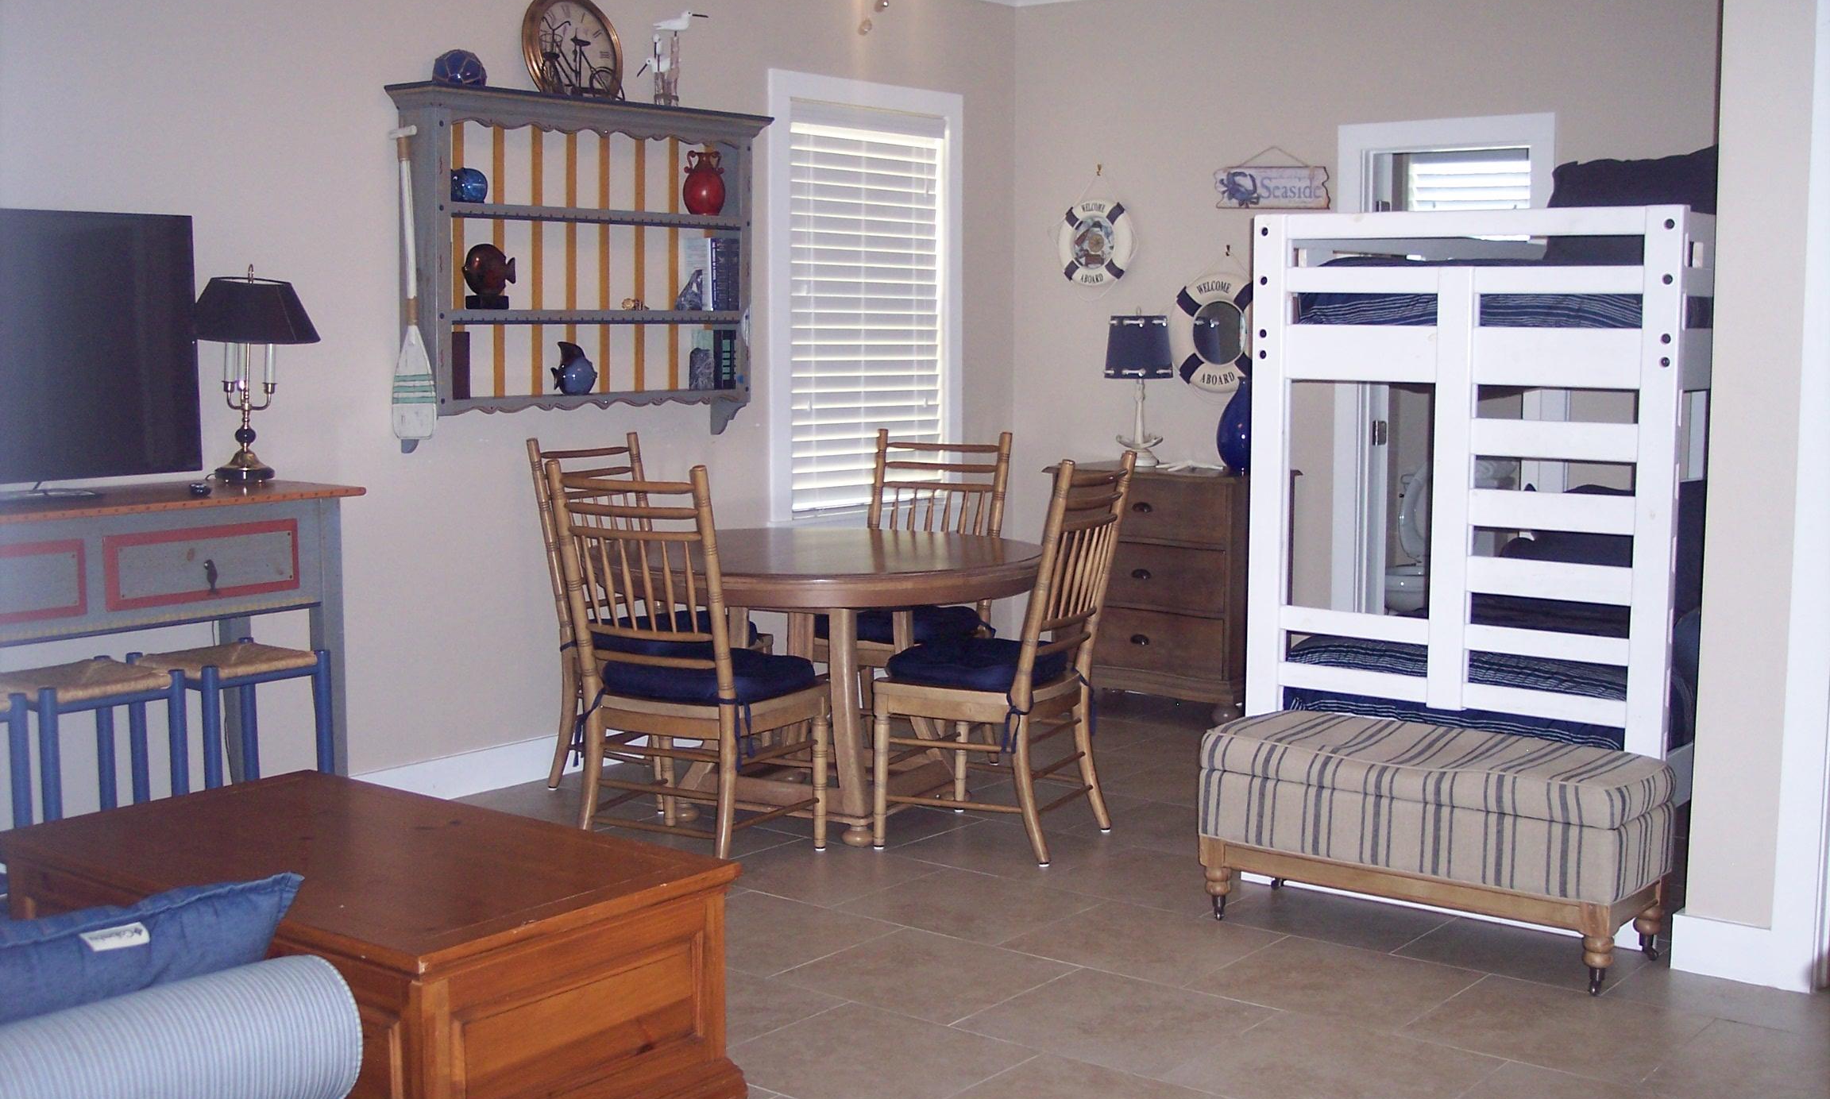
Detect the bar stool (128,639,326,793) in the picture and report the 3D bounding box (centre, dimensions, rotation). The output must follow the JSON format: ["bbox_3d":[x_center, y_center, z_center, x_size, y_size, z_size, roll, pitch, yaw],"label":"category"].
[{"bbox_3d":[-1.638,0.558,4.963,0.338,0.635,0.338,5,8,38],"label":"bar stool"}]

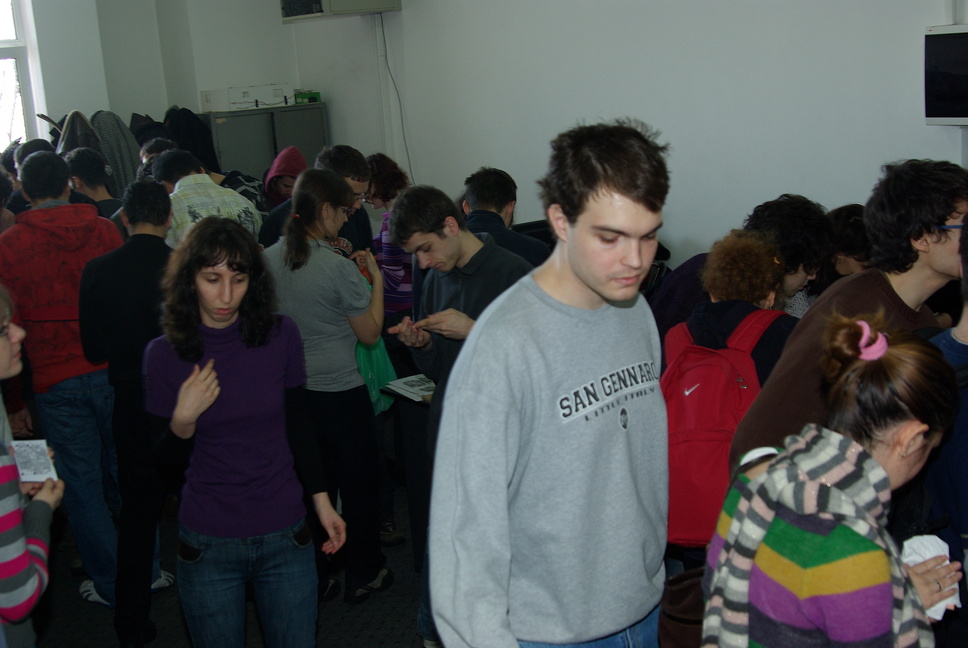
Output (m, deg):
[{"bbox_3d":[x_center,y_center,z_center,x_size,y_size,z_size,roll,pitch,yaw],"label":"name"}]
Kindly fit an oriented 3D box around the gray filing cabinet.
[{"bbox_3d":[-1.453,-0.519,7.558,0.420,1.810,0.950,6,16,39],"label":"gray filing cabinet"}]

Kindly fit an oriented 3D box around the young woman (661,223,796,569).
[{"bbox_3d":[0.675,0.523,2.779,0.470,1.500,0.480,2,14,27],"label":"young woman"}]

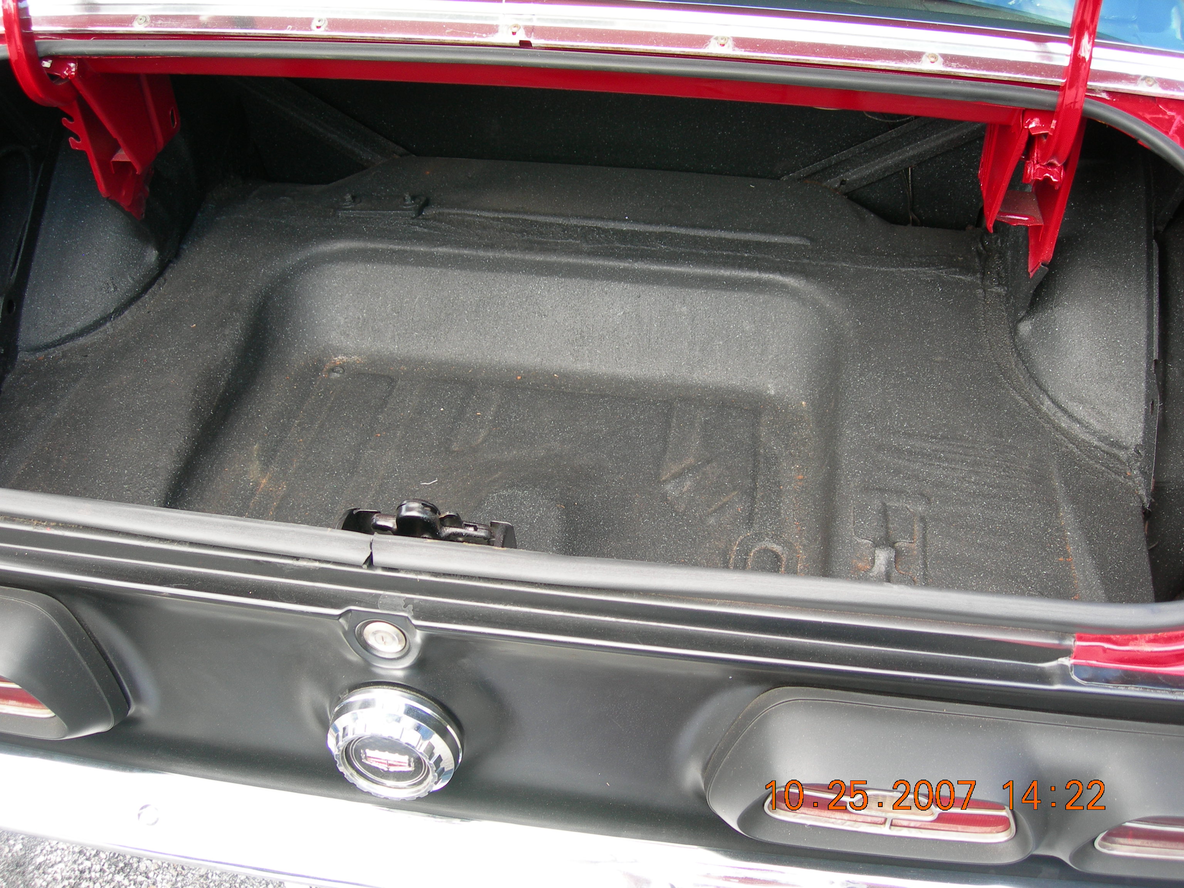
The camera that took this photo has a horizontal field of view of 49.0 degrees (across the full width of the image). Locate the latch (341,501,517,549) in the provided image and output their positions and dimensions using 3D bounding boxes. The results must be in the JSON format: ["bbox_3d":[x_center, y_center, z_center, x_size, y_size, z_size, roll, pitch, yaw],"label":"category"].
[{"bbox_3d":[-0.131,0.077,1.040,0.135,0.056,0.052,5,41,11],"label":"latch"}]

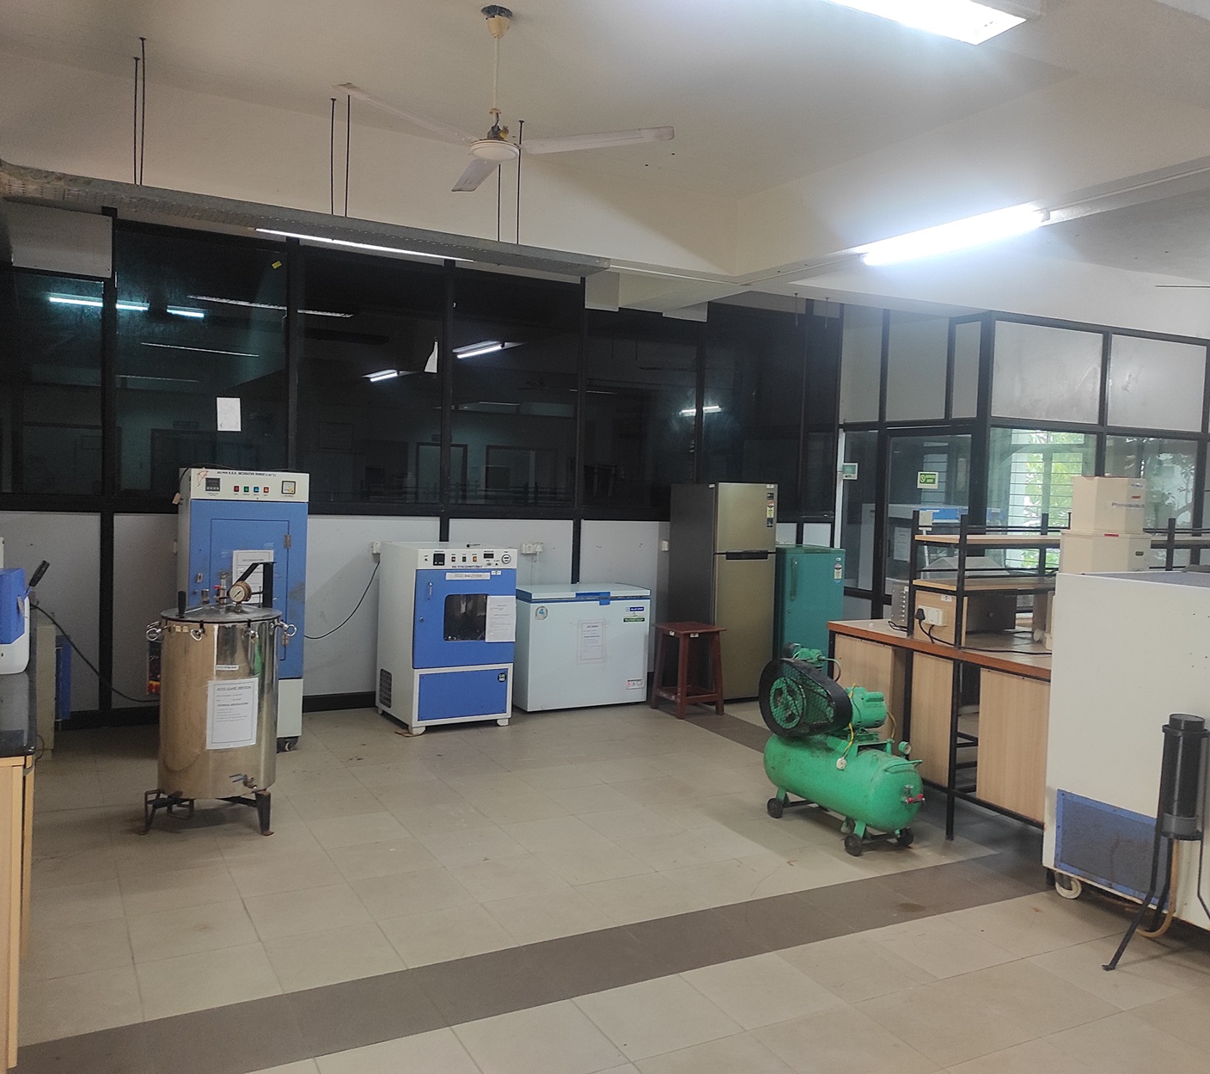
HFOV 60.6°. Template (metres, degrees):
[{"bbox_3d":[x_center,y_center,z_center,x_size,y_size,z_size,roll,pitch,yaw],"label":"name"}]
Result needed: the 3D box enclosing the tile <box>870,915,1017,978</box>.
[{"bbox_3d":[1.216,1.478,3.756,0.400,0.010,0.396,0,4,-28],"label":"tile"}]

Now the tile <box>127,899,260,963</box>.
[{"bbox_3d":[-1.462,1.396,3.678,0.400,0.010,0.396,0,4,-28],"label":"tile"}]

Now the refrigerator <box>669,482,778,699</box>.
[{"bbox_3d":[0.901,0.403,8.094,0.555,1.625,0.660,0,4,-28],"label":"refrigerator"}]

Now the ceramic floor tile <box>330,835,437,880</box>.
[{"bbox_3d":[-0.938,1.372,4.394,0.400,0.010,0.400,0,3,-28],"label":"ceramic floor tile"}]

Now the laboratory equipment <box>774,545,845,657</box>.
[{"bbox_3d":[1.504,0.644,8.386,0.556,1.149,0.620,0,4,-23],"label":"laboratory equipment"}]

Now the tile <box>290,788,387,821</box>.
[{"bbox_3d":[-1.308,1.312,5.080,0.398,0.010,0.396,0,4,-28],"label":"tile"}]

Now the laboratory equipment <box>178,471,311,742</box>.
[{"bbox_3d":[-2.152,0.426,6.117,0.640,1.628,0.620,0,3,-28],"label":"laboratory equipment"}]

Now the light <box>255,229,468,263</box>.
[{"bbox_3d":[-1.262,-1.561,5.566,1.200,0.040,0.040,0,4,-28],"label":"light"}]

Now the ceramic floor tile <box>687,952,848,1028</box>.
[{"bbox_3d":[0.511,1.469,3.356,0.400,0.010,0.400,0,3,-28],"label":"ceramic floor tile"}]

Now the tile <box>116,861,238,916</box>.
[{"bbox_3d":[-1.648,1.371,4.027,0.400,0.010,0.396,0,4,-28],"label":"tile"}]

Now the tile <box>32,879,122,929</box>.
[{"bbox_3d":[-2.002,1.369,3.836,0.400,0.010,0.400,0,4,-28],"label":"tile"}]

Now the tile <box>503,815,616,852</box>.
[{"bbox_3d":[-0.230,1.374,4.778,0.400,0.010,0.400,0,3,-28],"label":"tile"}]

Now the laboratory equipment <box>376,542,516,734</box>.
[{"bbox_3d":[-1.065,0.641,6.924,0.690,1.170,0.680,0,4,-32],"label":"laboratory equipment"}]

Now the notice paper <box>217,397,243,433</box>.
[{"bbox_3d":[-2.379,-0.774,6.558,0.140,0.208,0.002,0,4,-28],"label":"notice paper"}]

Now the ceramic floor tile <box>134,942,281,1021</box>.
[{"bbox_3d":[-1.270,1.416,3.312,0.398,0.010,0.396,0,4,-28],"label":"ceramic floor tile"}]

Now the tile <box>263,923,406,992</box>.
[{"bbox_3d":[-0.923,1.423,3.517,0.400,0.010,0.398,0,4,-28],"label":"tile"}]

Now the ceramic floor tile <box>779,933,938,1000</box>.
[{"bbox_3d":[0.861,1.470,3.543,0.400,0.010,0.400,0,3,-28],"label":"ceramic floor tile"}]

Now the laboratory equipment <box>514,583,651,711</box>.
[{"bbox_3d":[-0.228,0.799,7.617,0.968,0.850,0.568,0,3,-28],"label":"laboratory equipment"}]

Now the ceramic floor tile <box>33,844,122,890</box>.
[{"bbox_3d":[-2.189,1.345,4.184,0.400,0.010,0.400,0,3,-28],"label":"ceramic floor tile"}]

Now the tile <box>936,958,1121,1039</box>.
[{"bbox_3d":[1.408,1.508,3.406,0.400,0.010,0.400,0,4,-28],"label":"tile"}]

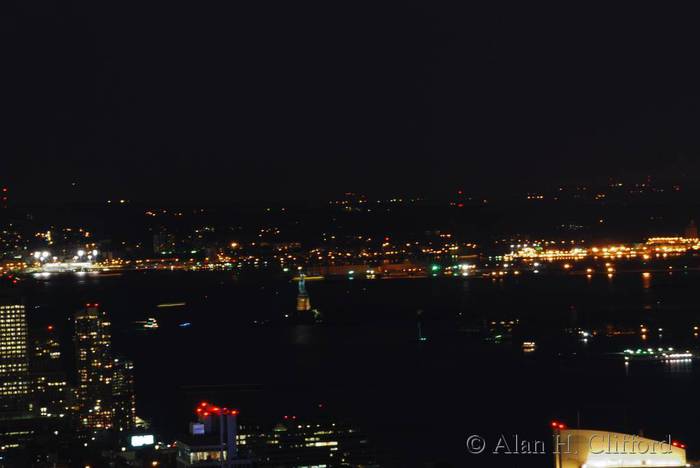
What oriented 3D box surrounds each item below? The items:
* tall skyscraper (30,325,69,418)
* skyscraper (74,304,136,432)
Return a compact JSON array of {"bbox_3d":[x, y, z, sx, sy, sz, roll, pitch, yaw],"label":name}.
[{"bbox_3d":[-286.705,135.004,5570.000,28.027,97.318,29.000,-1,1,-20],"label":"tall skyscraper"},{"bbox_3d":[-230.344,127.184,5500.000,50.148,121.531,33.000,-1,1,-20],"label":"skyscraper"}]

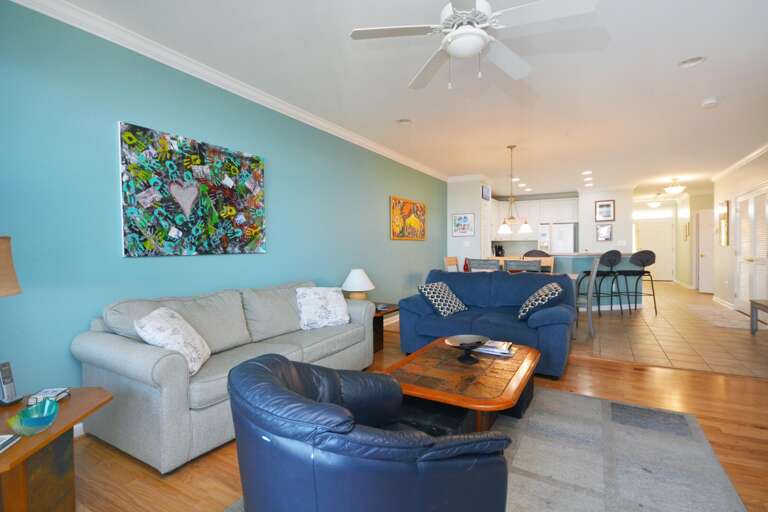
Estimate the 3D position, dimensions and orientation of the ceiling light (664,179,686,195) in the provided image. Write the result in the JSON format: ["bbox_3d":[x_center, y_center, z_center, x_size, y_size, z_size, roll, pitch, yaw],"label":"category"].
[{"bbox_3d":[6.715,-1.616,8.357,0.400,0.350,0.400,0,1,31],"label":"ceiling light"}]

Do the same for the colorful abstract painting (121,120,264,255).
[{"bbox_3d":[-1.470,-0.467,2.973,0.040,0.910,1.210,0,2,31],"label":"colorful abstract painting"}]

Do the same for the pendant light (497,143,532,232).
[{"bbox_3d":[1.982,-1.002,5.544,0.510,1.340,0.470,0,1,31],"label":"pendant light"}]

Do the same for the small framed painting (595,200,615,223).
[{"bbox_3d":[5.745,-1.156,9.435,0.454,0.551,0.030,0,1,31],"label":"small framed painting"}]

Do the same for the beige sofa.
[{"bbox_3d":[-0.999,0.698,2.950,0.900,0.840,2.120,0,2,31],"label":"beige sofa"}]

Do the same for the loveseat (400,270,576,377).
[{"bbox_3d":[1.132,0.635,3.951,1.710,0.895,0.920,0,2,31],"label":"loveseat"}]

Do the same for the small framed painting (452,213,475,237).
[{"bbox_3d":[1.702,-0.658,7.757,0.493,0.503,0.030,0,1,31],"label":"small framed painting"}]

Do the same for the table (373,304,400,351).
[{"bbox_3d":[-0.154,0.873,4.469,0.700,0.490,0.620,0,1,31],"label":"table"}]

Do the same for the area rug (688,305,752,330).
[{"bbox_3d":[5.733,1.001,6.161,0.660,0.010,2.500,0,2,31],"label":"area rug"}]

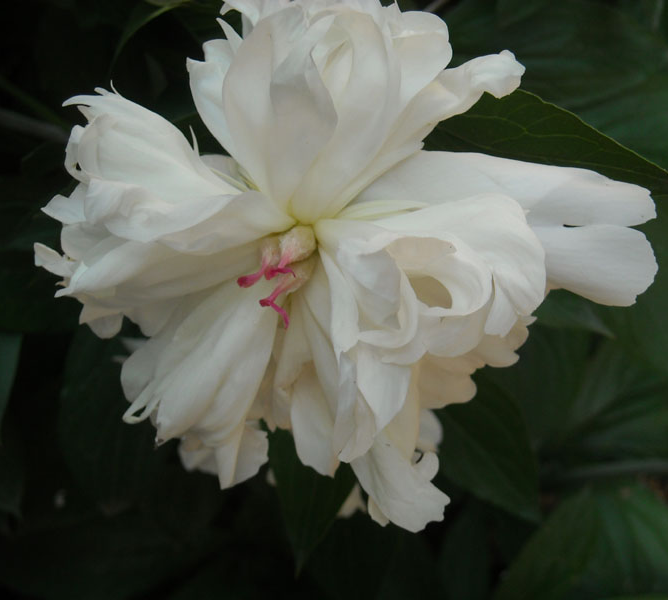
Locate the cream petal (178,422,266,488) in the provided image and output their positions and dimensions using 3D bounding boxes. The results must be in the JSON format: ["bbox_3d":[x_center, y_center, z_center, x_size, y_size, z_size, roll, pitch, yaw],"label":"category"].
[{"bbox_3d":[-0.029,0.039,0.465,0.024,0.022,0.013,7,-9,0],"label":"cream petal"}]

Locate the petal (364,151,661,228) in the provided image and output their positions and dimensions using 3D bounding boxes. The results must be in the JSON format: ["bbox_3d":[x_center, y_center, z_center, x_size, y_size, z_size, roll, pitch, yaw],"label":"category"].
[{"bbox_3d":[0.044,-0.029,0.457,0.077,0.020,0.015,6,9,1],"label":"petal"}]

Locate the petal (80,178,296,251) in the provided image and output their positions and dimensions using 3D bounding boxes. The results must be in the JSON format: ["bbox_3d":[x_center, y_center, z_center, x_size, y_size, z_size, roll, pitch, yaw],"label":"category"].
[{"bbox_3d":[-0.036,-0.021,0.438,0.054,0.018,0.022,-3,18,1],"label":"petal"}]

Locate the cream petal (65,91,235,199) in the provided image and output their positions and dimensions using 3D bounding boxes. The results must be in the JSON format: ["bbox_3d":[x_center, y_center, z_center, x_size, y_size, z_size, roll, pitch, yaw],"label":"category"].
[{"bbox_3d":[-0.047,-0.039,0.447,0.045,0.020,0.020,27,12,8],"label":"cream petal"}]

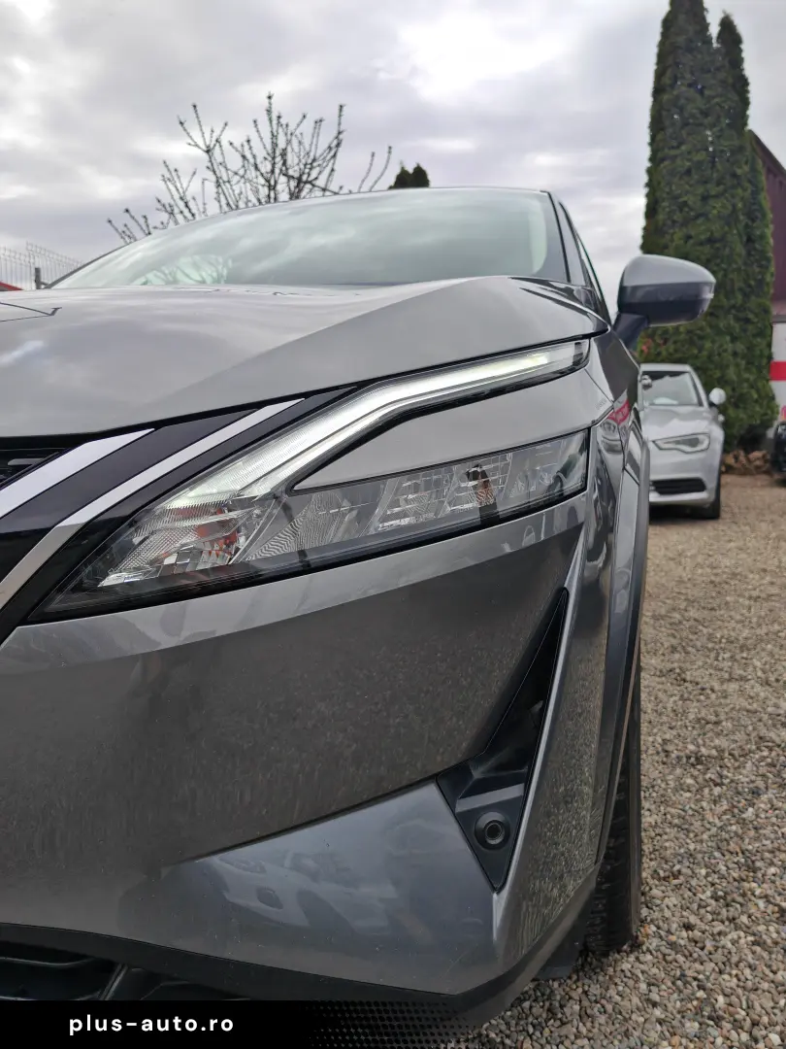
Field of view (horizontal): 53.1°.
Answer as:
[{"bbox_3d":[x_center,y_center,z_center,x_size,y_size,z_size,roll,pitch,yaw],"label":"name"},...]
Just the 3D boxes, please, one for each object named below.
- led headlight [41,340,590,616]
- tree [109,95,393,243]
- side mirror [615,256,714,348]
[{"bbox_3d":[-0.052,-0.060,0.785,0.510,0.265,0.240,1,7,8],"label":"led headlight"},{"bbox_3d":[-1.639,-2.500,8.755,3.300,4.400,3.200,0,7,0],"label":"tree"},{"bbox_3d":[0.692,-0.566,2.000,0.250,0.225,0.180,2,8,19],"label":"side mirror"}]

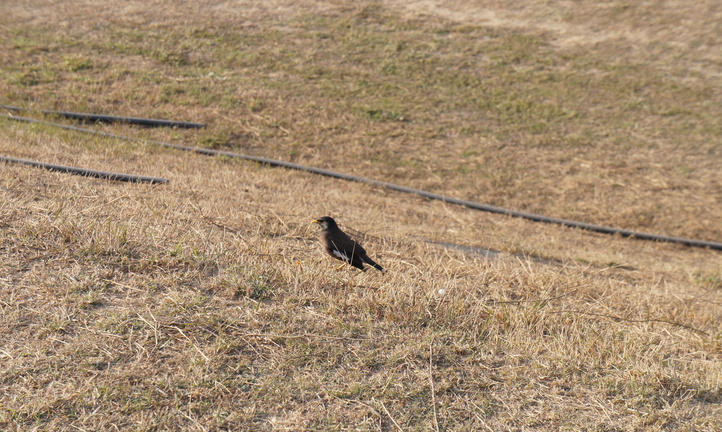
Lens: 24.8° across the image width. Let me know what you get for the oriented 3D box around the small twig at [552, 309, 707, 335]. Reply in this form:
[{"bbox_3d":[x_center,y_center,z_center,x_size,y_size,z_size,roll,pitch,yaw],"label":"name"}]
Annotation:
[{"bbox_3d":[0.621,0.246,3.800,0.380,0.040,0.070,3,15,12],"label":"small twig"}]

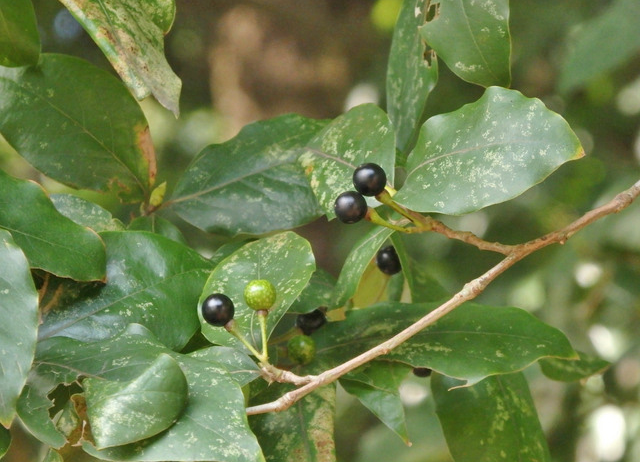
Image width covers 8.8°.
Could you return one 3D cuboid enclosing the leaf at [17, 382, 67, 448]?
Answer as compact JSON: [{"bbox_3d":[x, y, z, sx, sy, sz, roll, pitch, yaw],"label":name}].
[{"bbox_3d":[-0.094,0.062,1.400,0.015,0.023,0.005,-29,-24,-7],"label":"leaf"}]

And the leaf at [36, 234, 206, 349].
[{"bbox_3d":[-0.068,0.021,1.420,0.068,0.042,0.014,-20,-30,-5],"label":"leaf"}]

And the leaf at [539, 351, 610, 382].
[{"bbox_3d":[0.088,0.047,1.455,0.029,0.005,0.016,1,41,-8],"label":"leaf"}]

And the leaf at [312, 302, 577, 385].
[{"bbox_3d":[0.043,0.039,1.425,0.090,0.012,0.034,1,49,1],"label":"leaf"}]

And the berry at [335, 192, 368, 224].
[{"bbox_3d":[0.011,-0.008,1.400,0.011,0.011,0.011,0,10,0],"label":"berry"}]

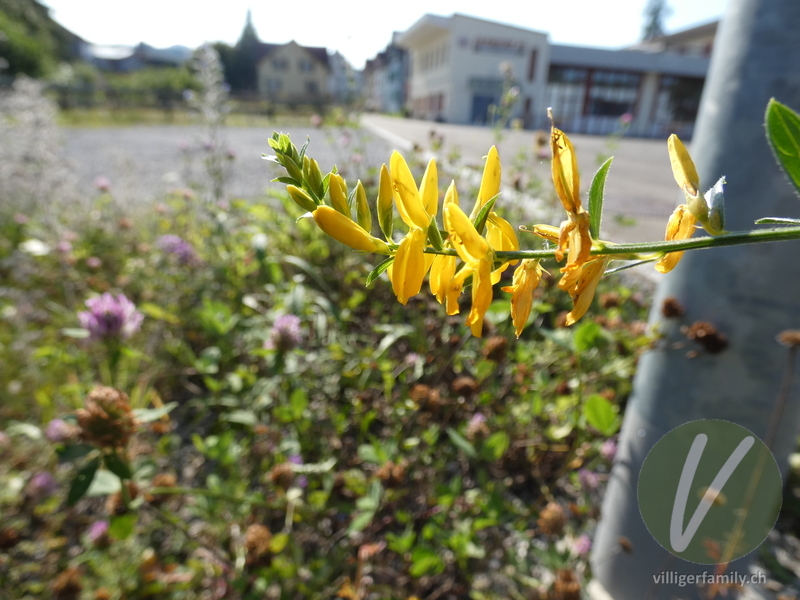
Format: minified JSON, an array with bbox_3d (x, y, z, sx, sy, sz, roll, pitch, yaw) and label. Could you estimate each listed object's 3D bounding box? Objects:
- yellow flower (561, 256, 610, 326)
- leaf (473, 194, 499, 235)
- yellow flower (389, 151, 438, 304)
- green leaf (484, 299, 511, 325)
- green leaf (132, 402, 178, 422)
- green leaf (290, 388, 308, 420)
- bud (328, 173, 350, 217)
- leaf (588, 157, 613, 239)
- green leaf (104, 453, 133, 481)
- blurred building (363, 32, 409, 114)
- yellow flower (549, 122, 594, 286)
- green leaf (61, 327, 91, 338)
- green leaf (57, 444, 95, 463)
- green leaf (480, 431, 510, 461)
[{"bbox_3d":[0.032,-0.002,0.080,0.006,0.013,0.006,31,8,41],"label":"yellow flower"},{"bbox_3d":[0.017,-0.017,0.090,0.002,0.009,0.003,29,0,0],"label":"leaf"},{"bbox_3d":[0.002,-0.011,0.070,0.008,0.023,0.009,4,10,27],"label":"yellow flower"},{"bbox_3d":[0.084,0.010,0.400,0.022,0.019,0.010,0,23,0],"label":"green leaf"},{"bbox_3d":[-0.096,0.044,0.180,0.018,0.006,0.009,-3,22,-11],"label":"green leaf"},{"bbox_3d":[-0.070,0.072,0.320,0.013,0.022,0.008,0,23,0],"label":"green leaf"},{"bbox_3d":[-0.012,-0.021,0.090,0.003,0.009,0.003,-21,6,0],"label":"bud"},{"bbox_3d":[0.029,-0.015,0.067,0.004,0.012,0.003,12,9,17],"label":"leaf"},{"bbox_3d":[-0.140,0.083,0.230,0.013,0.015,0.008,0,23,0],"label":"green leaf"},{"bbox_3d":[-1.233,-29.403,60.000,10.000,10.500,18.000,-2,23,-6],"label":"blurred building"},{"bbox_3d":[0.025,-0.014,0.068,0.006,0.023,0.007,5,10,30],"label":"yellow flower"},{"bbox_3d":[-0.168,0.017,0.240,0.015,0.005,0.009,0,23,0],"label":"green leaf"},{"bbox_3d":[-0.126,0.060,0.180,0.015,0.006,0.009,8,23,17],"label":"green leaf"},{"bbox_3d":[0.089,0.135,0.430,0.026,0.018,0.022,2,23,0],"label":"green leaf"}]

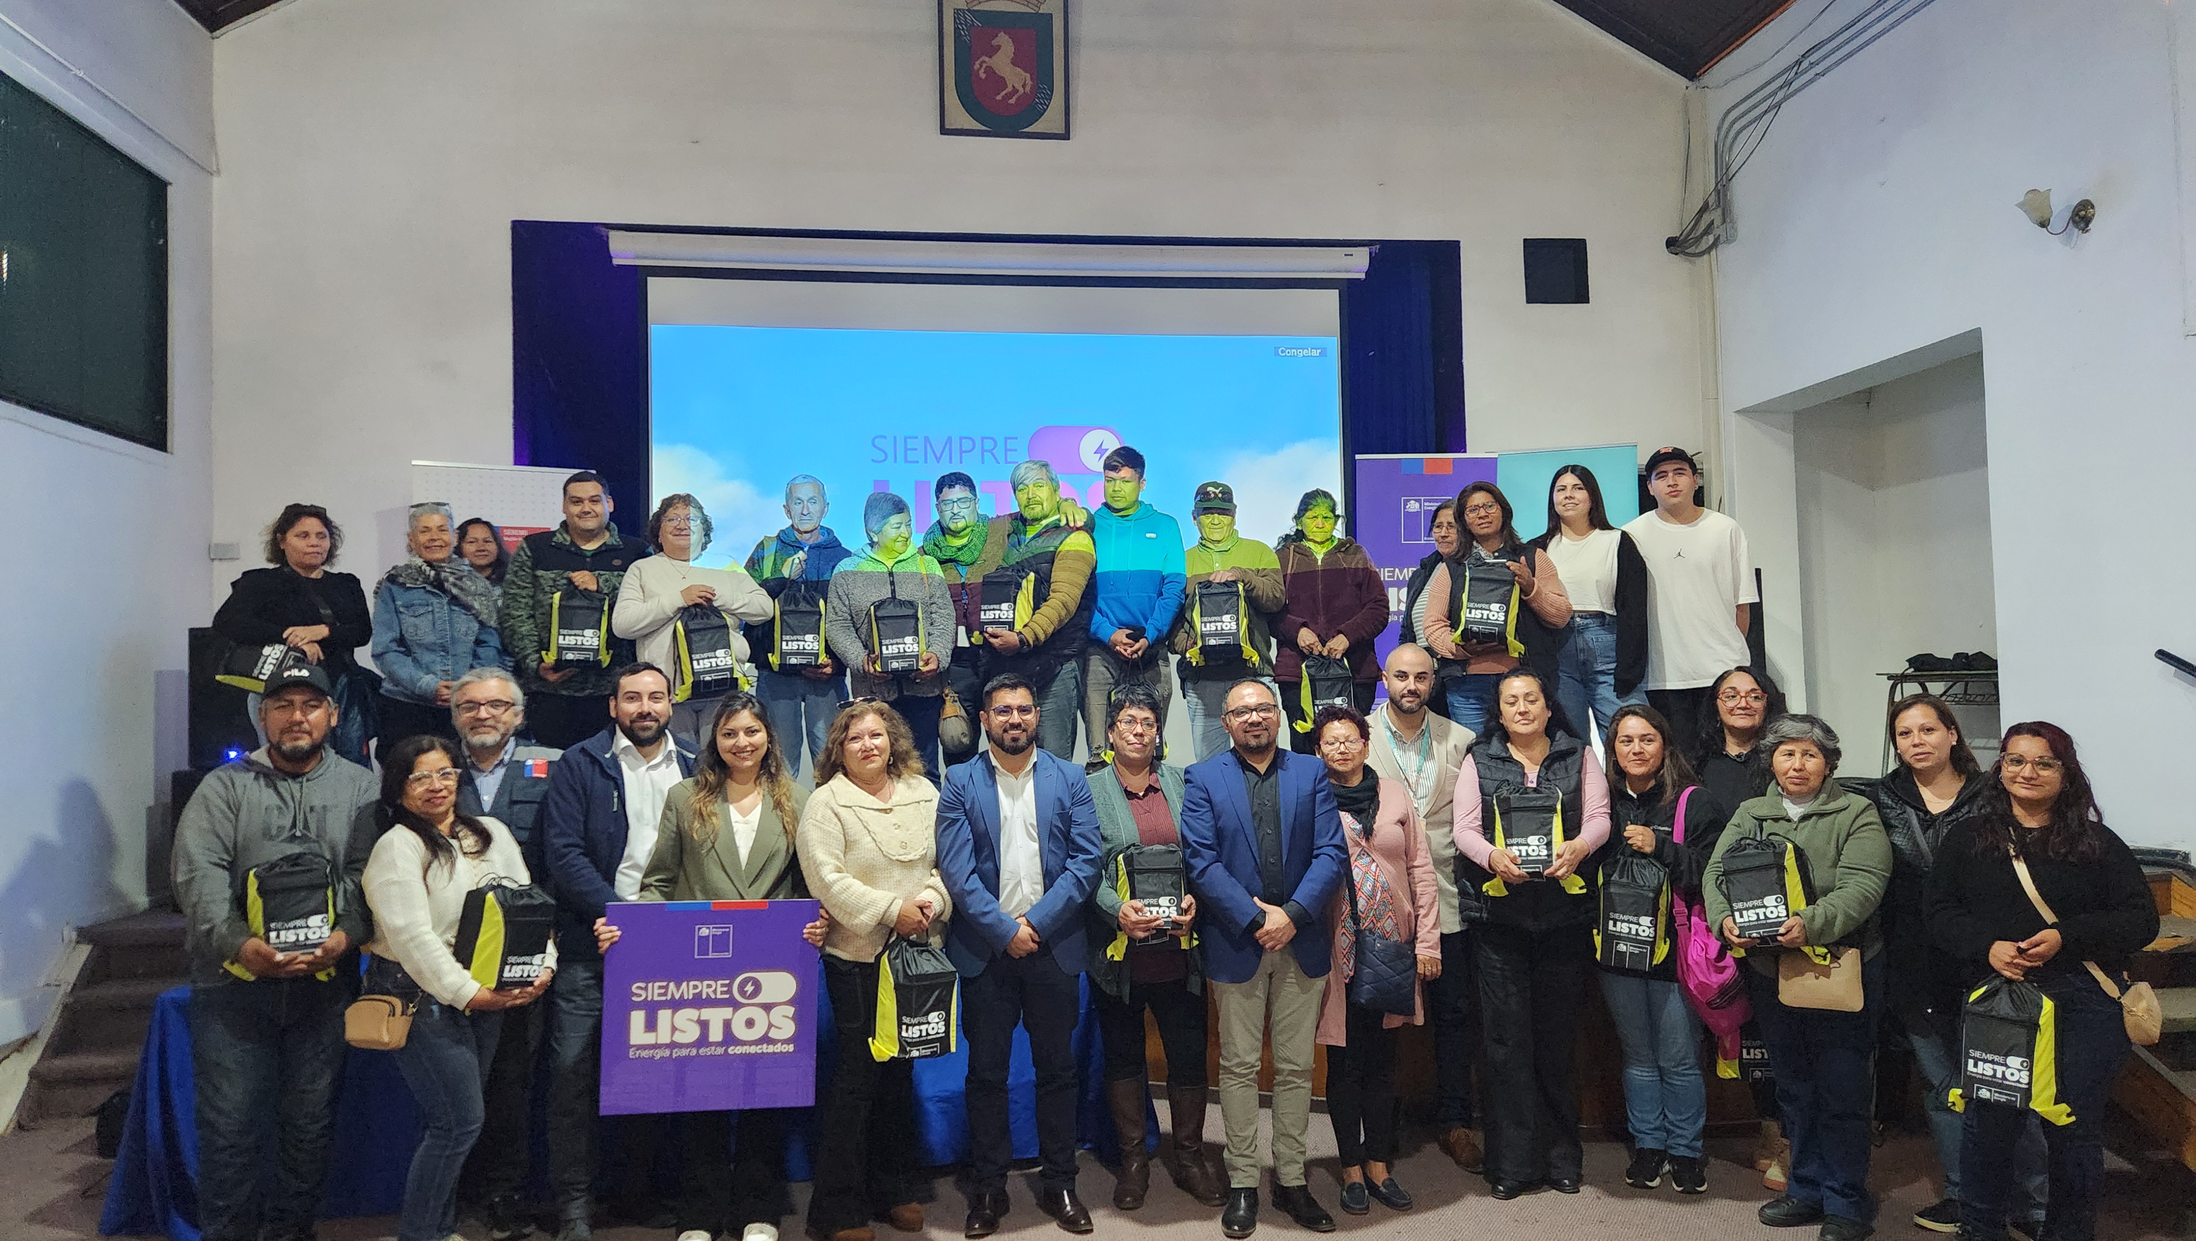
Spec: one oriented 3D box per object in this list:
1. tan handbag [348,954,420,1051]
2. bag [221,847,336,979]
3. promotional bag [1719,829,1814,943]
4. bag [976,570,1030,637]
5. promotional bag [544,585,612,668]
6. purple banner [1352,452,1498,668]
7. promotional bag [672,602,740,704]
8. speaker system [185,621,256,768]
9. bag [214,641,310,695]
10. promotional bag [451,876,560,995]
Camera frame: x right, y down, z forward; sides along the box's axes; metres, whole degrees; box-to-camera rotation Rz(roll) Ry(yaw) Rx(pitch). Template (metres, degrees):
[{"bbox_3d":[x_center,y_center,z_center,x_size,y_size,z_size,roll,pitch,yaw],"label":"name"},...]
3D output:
[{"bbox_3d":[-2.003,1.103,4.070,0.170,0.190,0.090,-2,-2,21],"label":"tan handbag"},{"bbox_3d":[-2.147,0.779,3.840,0.240,0.320,0.140,0,-2,-33],"label":"bag"},{"bbox_3d":[1.942,0.791,4.220,0.210,0.340,0.160,-18,-20,42],"label":"promotional bag"},{"bbox_3d":[-0.414,-0.075,6.350,0.210,0.310,0.140,-2,-3,23],"label":"bag"},{"bbox_3d":[-1.974,0.010,5.550,0.230,0.350,0.150,0,-2,-18],"label":"promotional bag"},{"bbox_3d":[1.868,0.068,8.152,0.830,2.000,0.100,-1,-3,-5],"label":"purple banner"},{"bbox_3d":[-1.494,0.128,5.560,0.230,0.370,0.150,-6,0,-22],"label":"promotional bag"},{"bbox_3d":[-3.666,0.339,6.330,0.380,0.610,0.370,-1,-2,-12],"label":"speaker system"},{"bbox_3d":[-3.175,0.179,5.550,0.300,0.200,0.120,13,-27,4],"label":"bag"},{"bbox_3d":[-1.637,0.874,4.030,0.150,0.320,0.210,-3,-11,32],"label":"promotional bag"}]

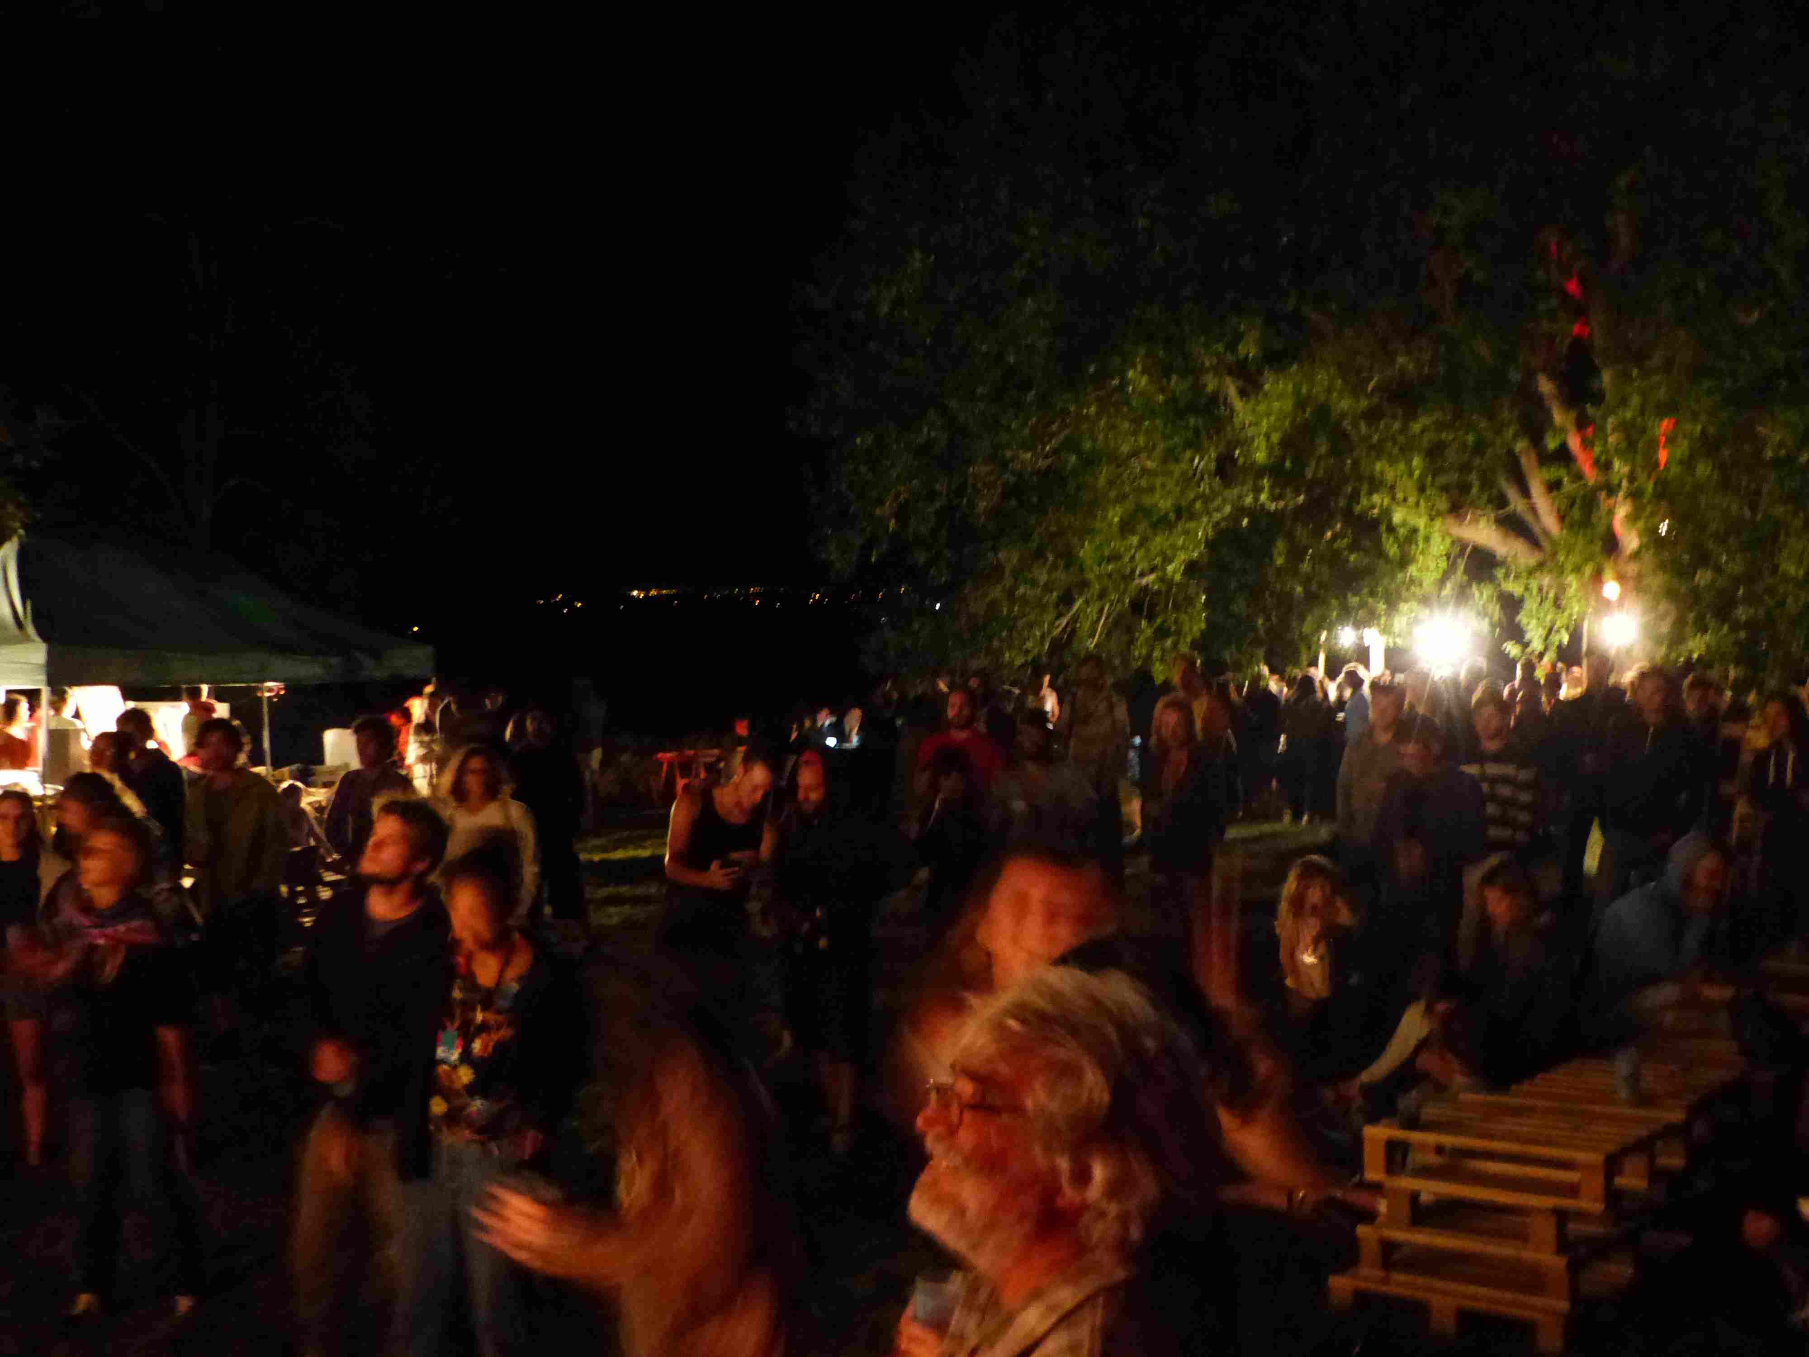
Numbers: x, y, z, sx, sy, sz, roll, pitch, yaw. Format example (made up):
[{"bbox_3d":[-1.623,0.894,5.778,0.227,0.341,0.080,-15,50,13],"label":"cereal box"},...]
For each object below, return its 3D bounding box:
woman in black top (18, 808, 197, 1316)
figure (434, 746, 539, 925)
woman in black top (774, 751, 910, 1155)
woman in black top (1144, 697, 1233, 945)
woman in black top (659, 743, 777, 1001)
[{"bbox_3d":[-2.634,1.278,6.950,0.580,1.640,0.420,0,2,-3],"label":"woman in black top"},{"bbox_3d":[-1.971,1.154,9.900,0.500,1.660,0.340,0,2,-10],"label":"figure"},{"bbox_3d":[-0.277,1.164,9.000,0.540,1.690,0.400,1,2,18],"label":"woman in black top"},{"bbox_3d":[1.627,0.915,12.000,0.500,1.660,0.360,0,2,12],"label":"woman in black top"},{"bbox_3d":[-0.821,1.143,9.300,0.520,1.690,0.420,-1,2,-16],"label":"woman in black top"}]

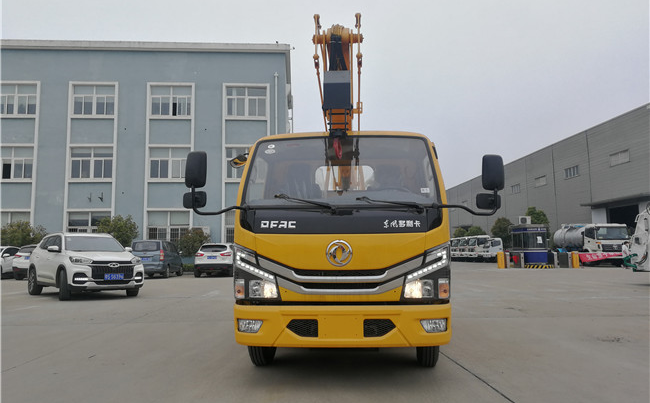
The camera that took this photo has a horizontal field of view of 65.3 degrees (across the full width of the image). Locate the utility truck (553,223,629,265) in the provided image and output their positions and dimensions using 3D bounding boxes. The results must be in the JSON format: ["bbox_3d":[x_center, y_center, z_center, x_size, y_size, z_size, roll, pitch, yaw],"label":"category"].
[{"bbox_3d":[18.760,3.179,36.041,2.200,2.850,6.600,-1,-6,-1],"label":"utility truck"}]

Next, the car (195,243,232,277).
[{"bbox_3d":[-5.622,3.130,27.028,1.810,1.650,4.450,0,-6,-3],"label":"car"}]

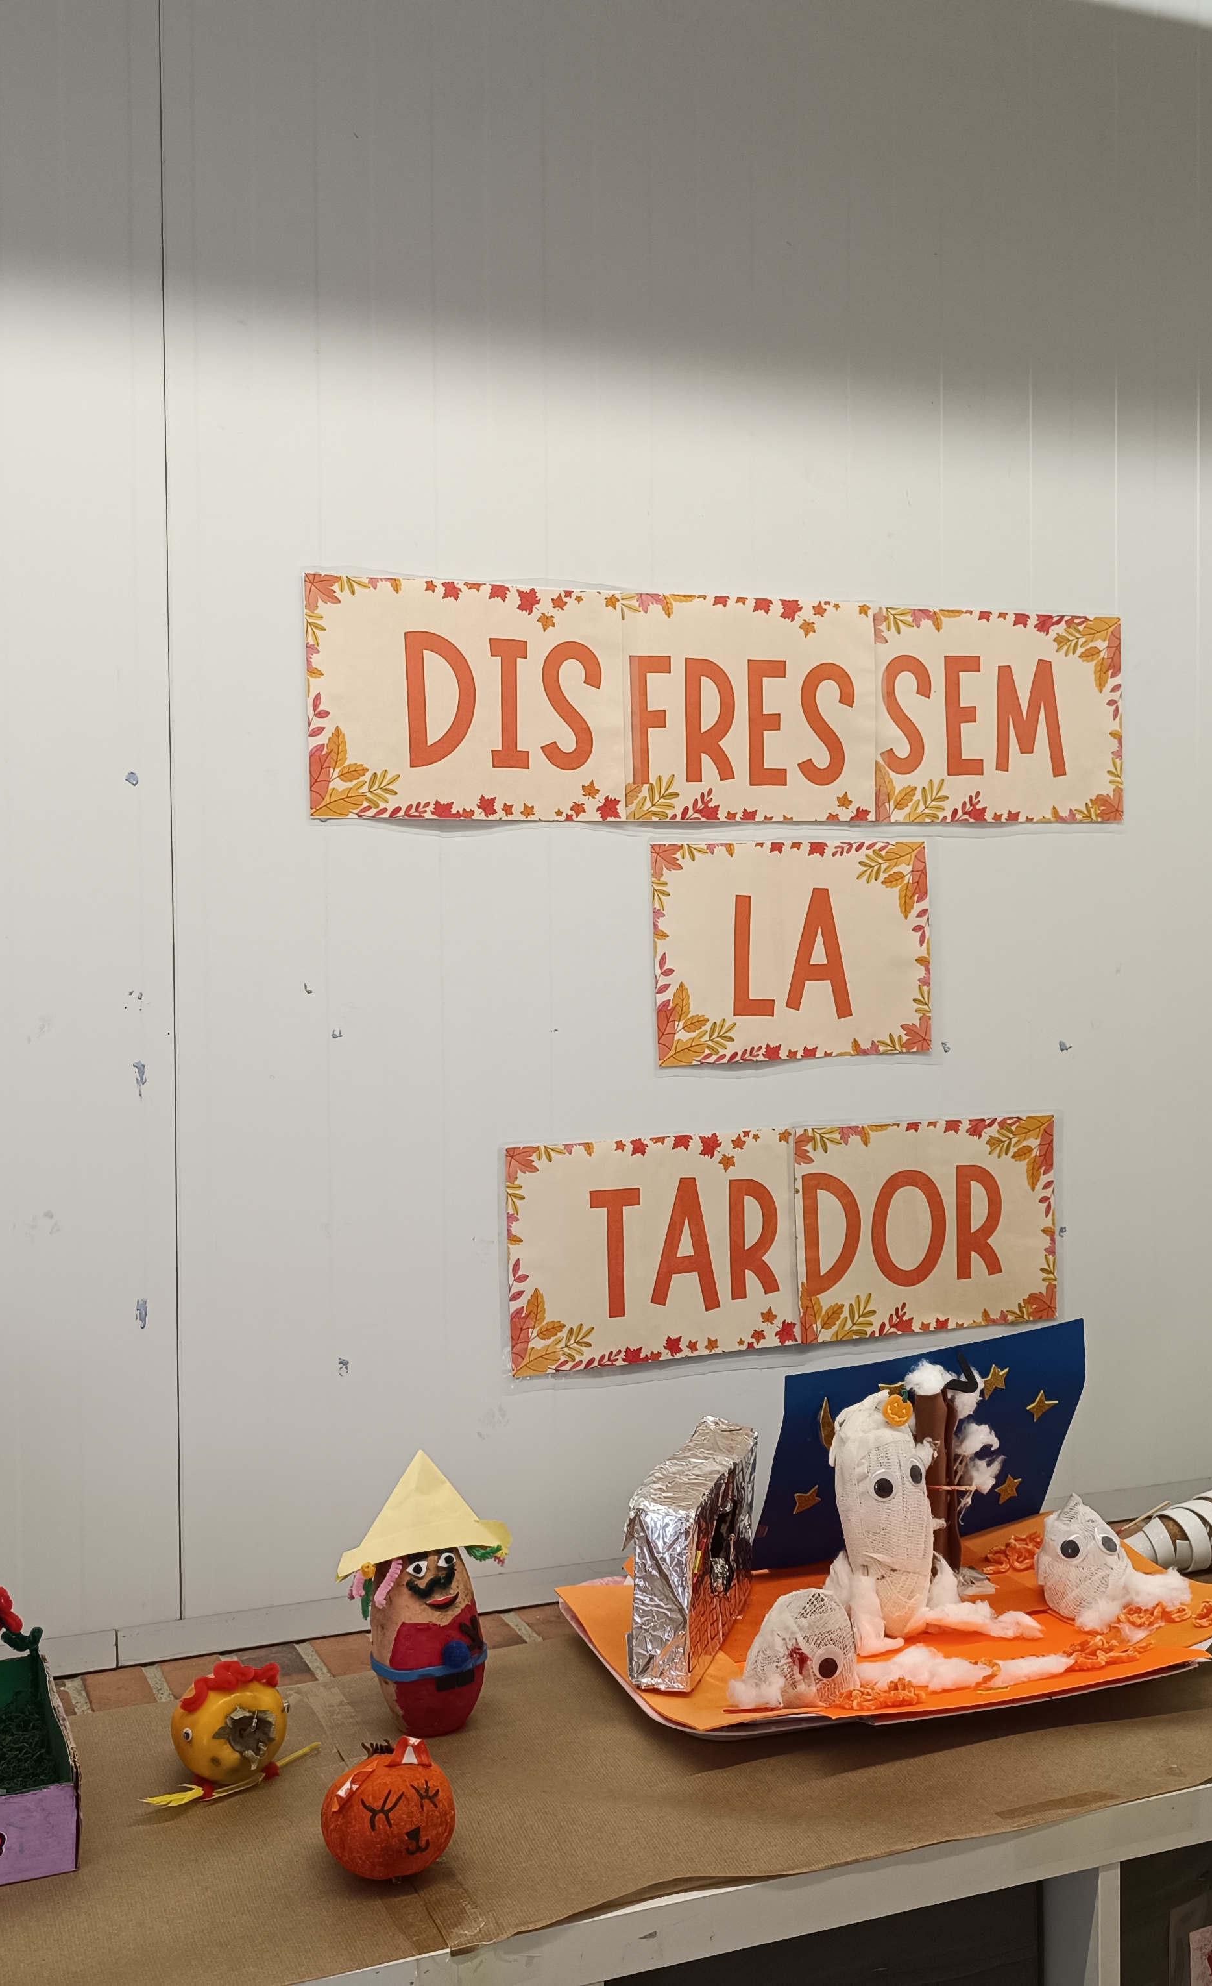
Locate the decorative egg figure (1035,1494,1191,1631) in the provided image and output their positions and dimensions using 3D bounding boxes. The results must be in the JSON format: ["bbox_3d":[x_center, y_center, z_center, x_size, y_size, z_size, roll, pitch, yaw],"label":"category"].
[{"bbox_3d":[0.402,0.441,1.456,0.107,0.088,0.095,-1,1,-8],"label":"decorative egg figure"}]

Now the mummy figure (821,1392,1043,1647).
[{"bbox_3d":[0.242,0.397,1.410,0.150,0.180,0.105,-1,2,-20],"label":"mummy figure"}]

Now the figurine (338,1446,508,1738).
[{"bbox_3d":[-0.126,0.416,1.290,0.115,0.194,0.080,-1,2,-21],"label":"figurine"}]

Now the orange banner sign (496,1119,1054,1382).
[{"bbox_3d":[0.189,0.240,1.784,0.593,0.210,0.006,-2,2,-21],"label":"orange banner sign"}]

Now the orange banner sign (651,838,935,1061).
[{"bbox_3d":[0.186,-0.040,1.776,0.297,0.210,0.006,-2,2,-21],"label":"orange banner sign"}]

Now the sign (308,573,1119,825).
[{"bbox_3d":[0.141,-0.271,1.753,0.857,0.210,0.006,-2,2,-21],"label":"sign"}]

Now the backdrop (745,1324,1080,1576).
[{"bbox_3d":[0.268,0.389,1.570,0.300,0.195,0.020,-1,17,-26],"label":"backdrop"}]

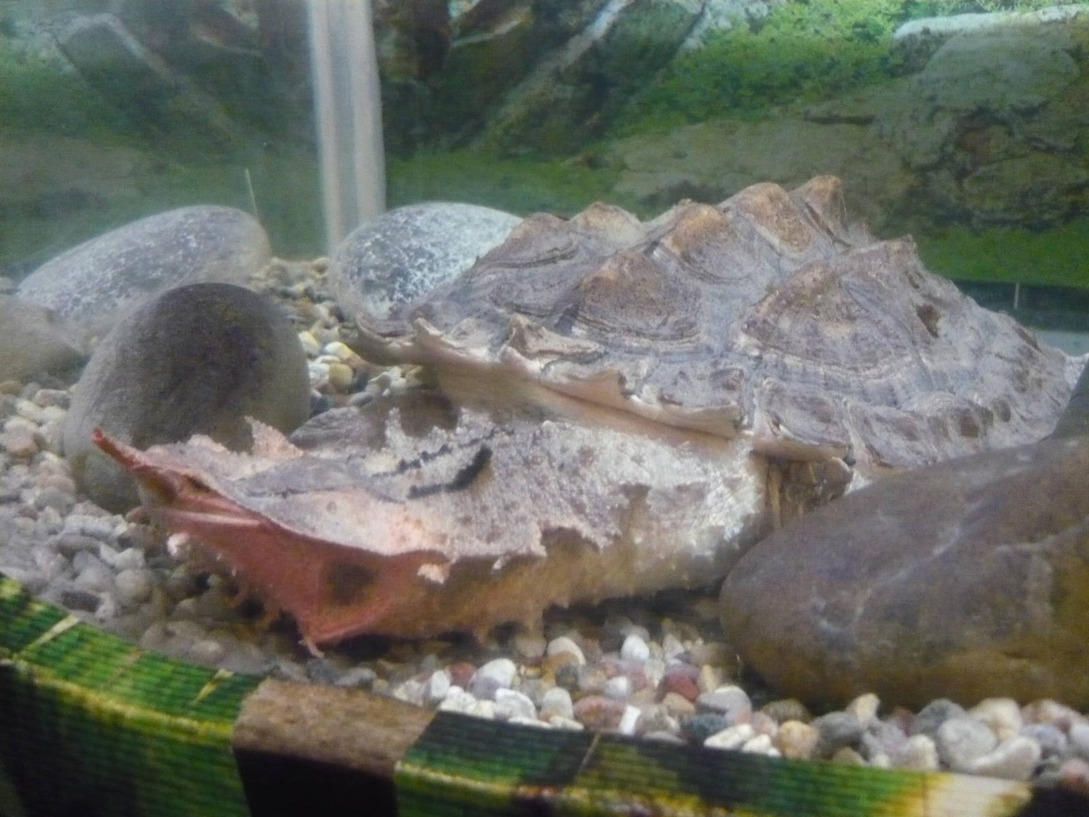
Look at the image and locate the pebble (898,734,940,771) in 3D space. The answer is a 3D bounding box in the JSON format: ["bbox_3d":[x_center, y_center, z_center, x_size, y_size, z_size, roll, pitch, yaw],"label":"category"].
[{"bbox_3d":[0.171,0.157,0.470,0.016,0.019,0.016,10,22,23],"label":"pebble"}]

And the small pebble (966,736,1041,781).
[{"bbox_3d":[0.172,0.131,0.390,0.028,0.015,0.017,11,21,26],"label":"small pebble"}]

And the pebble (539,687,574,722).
[{"bbox_3d":[0.005,0.119,0.417,0.014,0.015,0.013,1,19,1],"label":"pebble"}]

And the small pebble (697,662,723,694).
[{"bbox_3d":[0.072,0.117,0.449,0.012,0.013,0.011,0,22,0],"label":"small pebble"}]

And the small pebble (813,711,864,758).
[{"bbox_3d":[0.114,0.126,0.401,0.020,0.017,0.018,7,20,18],"label":"small pebble"}]

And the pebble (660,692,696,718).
[{"bbox_3d":[0.054,0.119,0.418,0.015,0.011,0.013,4,19,8],"label":"pebble"}]

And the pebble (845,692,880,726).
[{"bbox_3d":[0.155,0.145,0.502,0.015,0.015,0.015,8,21,19],"label":"pebble"}]

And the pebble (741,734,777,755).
[{"bbox_3d":[0.082,0.128,0.394,0.014,0.010,0.011,6,20,13],"label":"pebble"}]

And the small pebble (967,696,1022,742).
[{"bbox_3d":[0.183,0.128,0.422,0.023,0.016,0.019,0,22,0],"label":"small pebble"}]

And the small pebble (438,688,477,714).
[{"bbox_3d":[-0.036,0.123,0.436,0.016,0.010,0.012,0,22,0],"label":"small pebble"}]

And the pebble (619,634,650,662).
[{"bbox_3d":[0.048,0.127,0.547,0.016,0.014,0.015,3,20,6],"label":"pebble"}]

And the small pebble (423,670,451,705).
[{"bbox_3d":[-0.052,0.137,0.513,0.011,0.015,0.014,-1,20,-6],"label":"small pebble"}]

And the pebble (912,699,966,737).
[{"bbox_3d":[0.157,0.123,0.412,0.022,0.016,0.018,9,21,23],"label":"pebble"}]

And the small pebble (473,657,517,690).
[{"bbox_3d":[-0.025,0.134,0.521,0.022,0.017,0.018,0,20,-3],"label":"small pebble"}]

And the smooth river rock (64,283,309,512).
[{"bbox_3d":[-0.208,-0.007,0.605,0.143,0.135,0.115,-6,23,-14],"label":"smooth river rock"}]

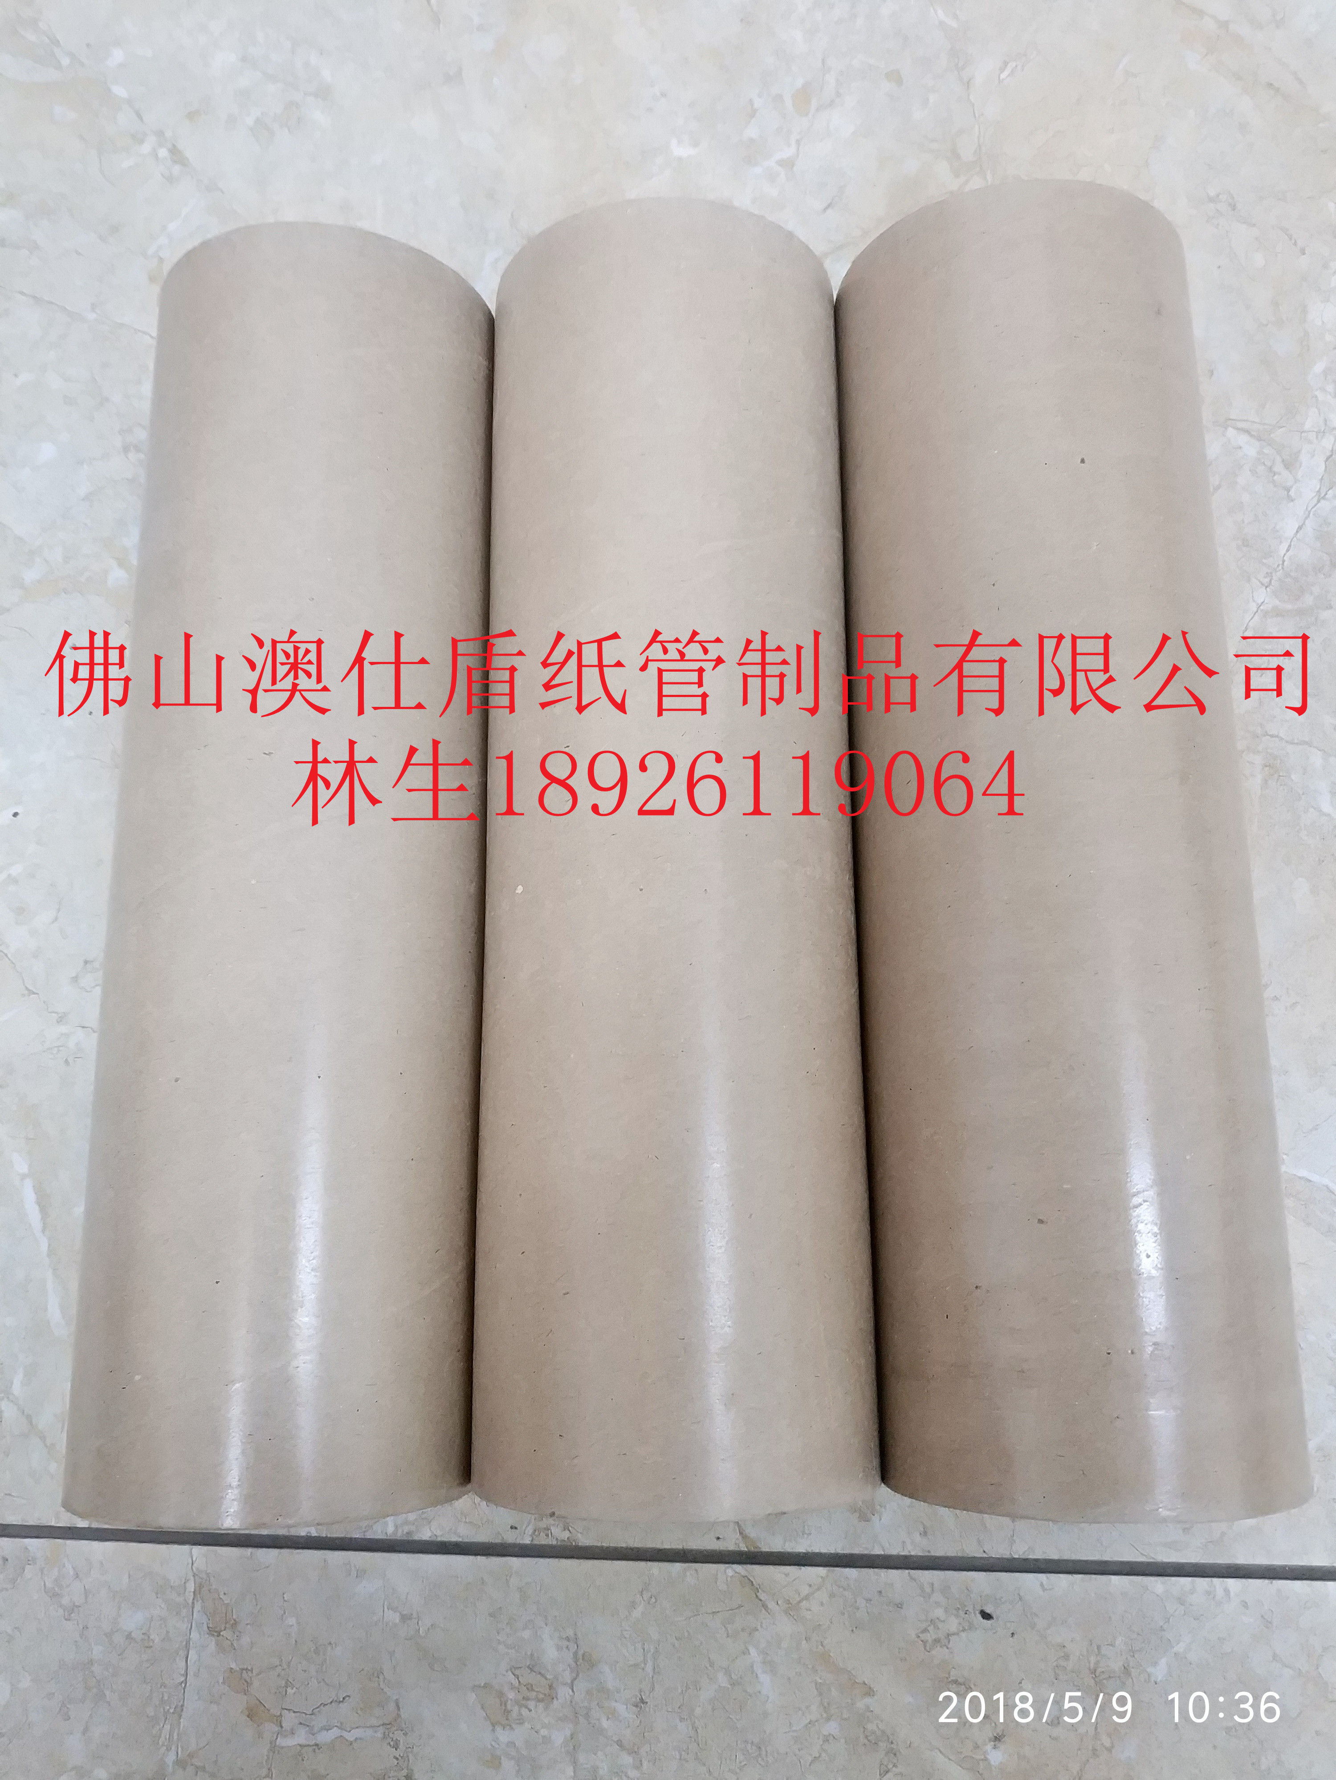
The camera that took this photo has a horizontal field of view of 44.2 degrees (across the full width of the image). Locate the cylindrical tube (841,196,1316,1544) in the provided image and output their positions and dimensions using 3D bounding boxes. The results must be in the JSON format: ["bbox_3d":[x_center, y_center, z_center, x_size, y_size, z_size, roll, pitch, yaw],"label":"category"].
[{"bbox_3d":[0.099,-0.013,0.427,0.096,0.096,0.320,-2,76,2],"label":"cylindrical tube"}]

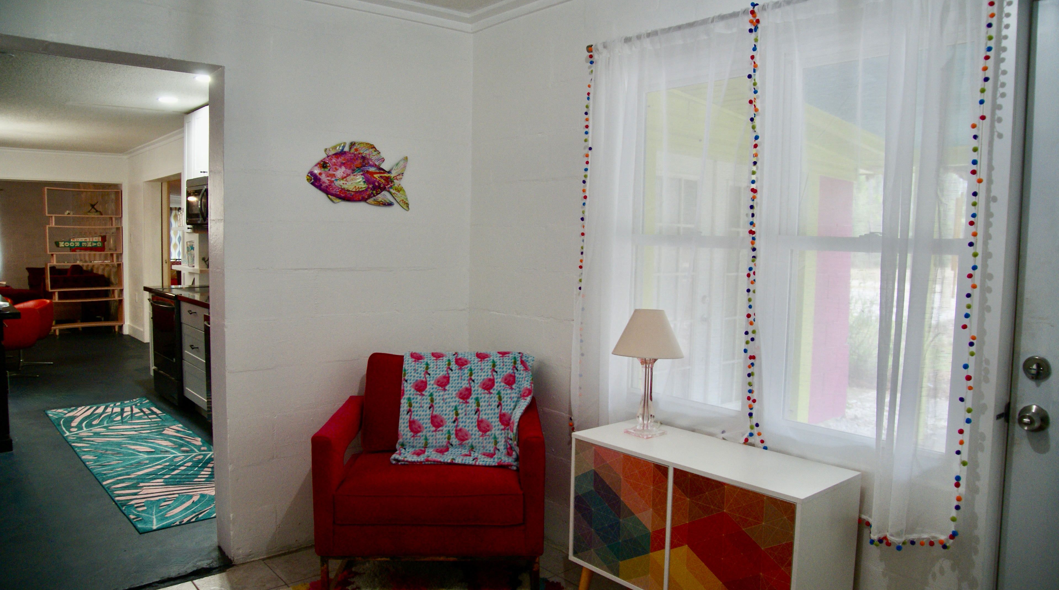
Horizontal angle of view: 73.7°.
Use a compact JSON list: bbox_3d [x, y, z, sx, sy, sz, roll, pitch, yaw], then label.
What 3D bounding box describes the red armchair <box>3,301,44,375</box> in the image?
[{"bbox_3d":[-5.074,0.389,6.788,0.620,0.750,0.660,-4,6,-41],"label":"red armchair"}]

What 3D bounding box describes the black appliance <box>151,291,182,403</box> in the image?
[{"bbox_3d":[-2.614,0.416,5.789,0.660,0.900,0.760,-4,6,-41],"label":"black appliance"}]

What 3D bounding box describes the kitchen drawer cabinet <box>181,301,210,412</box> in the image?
[{"bbox_3d":[-2.196,0.457,5.306,0.600,0.830,0.550,-4,6,-41],"label":"kitchen drawer cabinet"}]

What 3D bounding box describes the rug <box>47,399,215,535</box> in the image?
[{"bbox_3d":[-2.494,0.976,4.573,0.700,0.012,2.960,-4,6,-41],"label":"rug"}]

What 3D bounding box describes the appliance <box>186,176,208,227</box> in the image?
[{"bbox_3d":[-2.479,-0.749,5.758,0.390,0.400,0.760,-4,6,-41],"label":"appliance"}]

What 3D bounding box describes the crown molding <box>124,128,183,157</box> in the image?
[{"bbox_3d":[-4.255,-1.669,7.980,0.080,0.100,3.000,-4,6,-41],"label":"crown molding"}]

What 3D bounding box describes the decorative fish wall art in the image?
[{"bbox_3d":[-0.749,-0.536,3.178,0.500,0.285,0.030,-4,6,-41],"label":"decorative fish wall art"}]

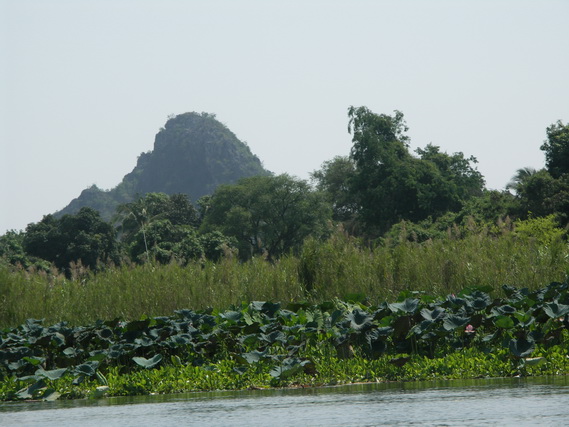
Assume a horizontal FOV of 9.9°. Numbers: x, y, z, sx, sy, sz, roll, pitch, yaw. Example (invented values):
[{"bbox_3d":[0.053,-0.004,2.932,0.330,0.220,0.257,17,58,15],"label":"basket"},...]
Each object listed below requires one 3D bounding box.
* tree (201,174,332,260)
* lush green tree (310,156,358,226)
[{"bbox_3d":[-1.095,0.730,200.000,8.029,6.204,7.500,-1,-1,0],"label":"tree"},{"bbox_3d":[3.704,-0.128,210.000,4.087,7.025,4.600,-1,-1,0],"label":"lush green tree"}]

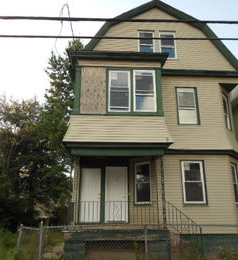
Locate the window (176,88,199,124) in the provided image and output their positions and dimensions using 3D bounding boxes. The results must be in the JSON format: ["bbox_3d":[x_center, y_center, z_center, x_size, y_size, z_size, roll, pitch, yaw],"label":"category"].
[{"bbox_3d":[2.750,-0.965,10.467,0.937,1.578,0.120,1,-17,-3],"label":"window"}]

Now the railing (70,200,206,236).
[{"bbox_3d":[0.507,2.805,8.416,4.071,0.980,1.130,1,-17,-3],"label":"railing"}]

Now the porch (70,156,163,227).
[{"bbox_3d":[-0.095,2.216,9.157,2.954,2.244,2.100,1,-17,-3],"label":"porch"}]

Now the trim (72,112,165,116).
[{"bbox_3d":[-0.005,-0.531,8.995,3.176,0.139,0.110,1,-17,-3],"label":"trim"}]

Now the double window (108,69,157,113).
[{"bbox_3d":[0.485,-1.408,9.311,1.734,1.682,0.120,1,-17,-3],"label":"double window"}]

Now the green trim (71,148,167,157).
[{"bbox_3d":[-0.032,0.770,8.657,3.087,0.259,0.200,1,-17,-3],"label":"green trim"}]

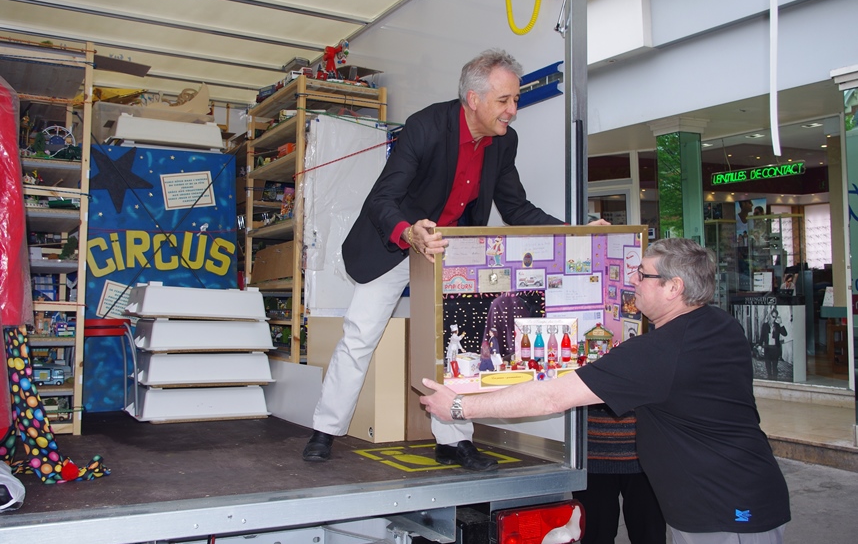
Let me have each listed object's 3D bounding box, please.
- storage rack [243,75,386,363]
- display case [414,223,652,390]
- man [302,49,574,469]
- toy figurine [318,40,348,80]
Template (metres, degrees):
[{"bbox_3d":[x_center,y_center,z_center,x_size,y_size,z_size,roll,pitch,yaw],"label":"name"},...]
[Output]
[{"bbox_3d":[-0.687,-0.104,4.613,0.505,1.790,0.890,2,-3,-29],"label":"storage rack"},{"bbox_3d":[0.322,0.113,2.608,0.716,0.517,0.262,-2,4,-17],"label":"display case"},{"bbox_3d":[0.008,-0.004,2.835,0.880,1.430,0.680,-2,-4,45],"label":"man"},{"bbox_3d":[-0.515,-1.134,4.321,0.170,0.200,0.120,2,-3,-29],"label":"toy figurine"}]

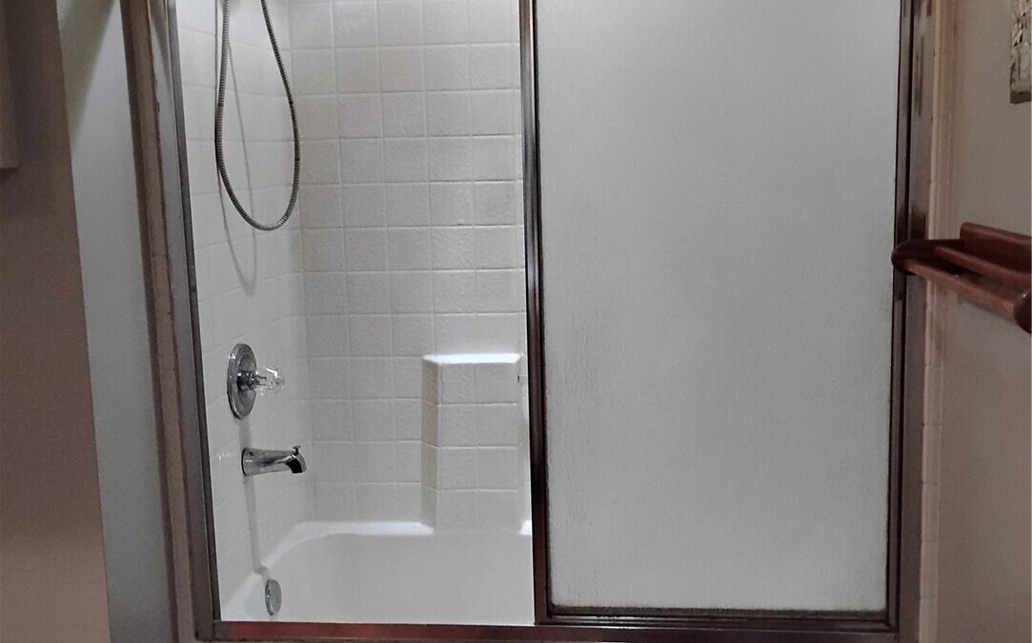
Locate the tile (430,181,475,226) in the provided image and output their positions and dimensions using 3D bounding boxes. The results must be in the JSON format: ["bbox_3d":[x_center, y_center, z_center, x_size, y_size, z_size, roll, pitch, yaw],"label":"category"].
[{"bbox_3d":[-0.160,-0.294,2.786,0.109,0.109,0.010,-1,8,6],"label":"tile"}]

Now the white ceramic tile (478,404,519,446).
[{"bbox_3d":[-0.047,0.266,2.782,0.101,0.109,0.010,-1,8,6],"label":"white ceramic tile"}]

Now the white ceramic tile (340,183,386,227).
[{"bbox_3d":[-0.387,-0.294,2.838,0.111,0.111,0.010,-1,9,5],"label":"white ceramic tile"}]

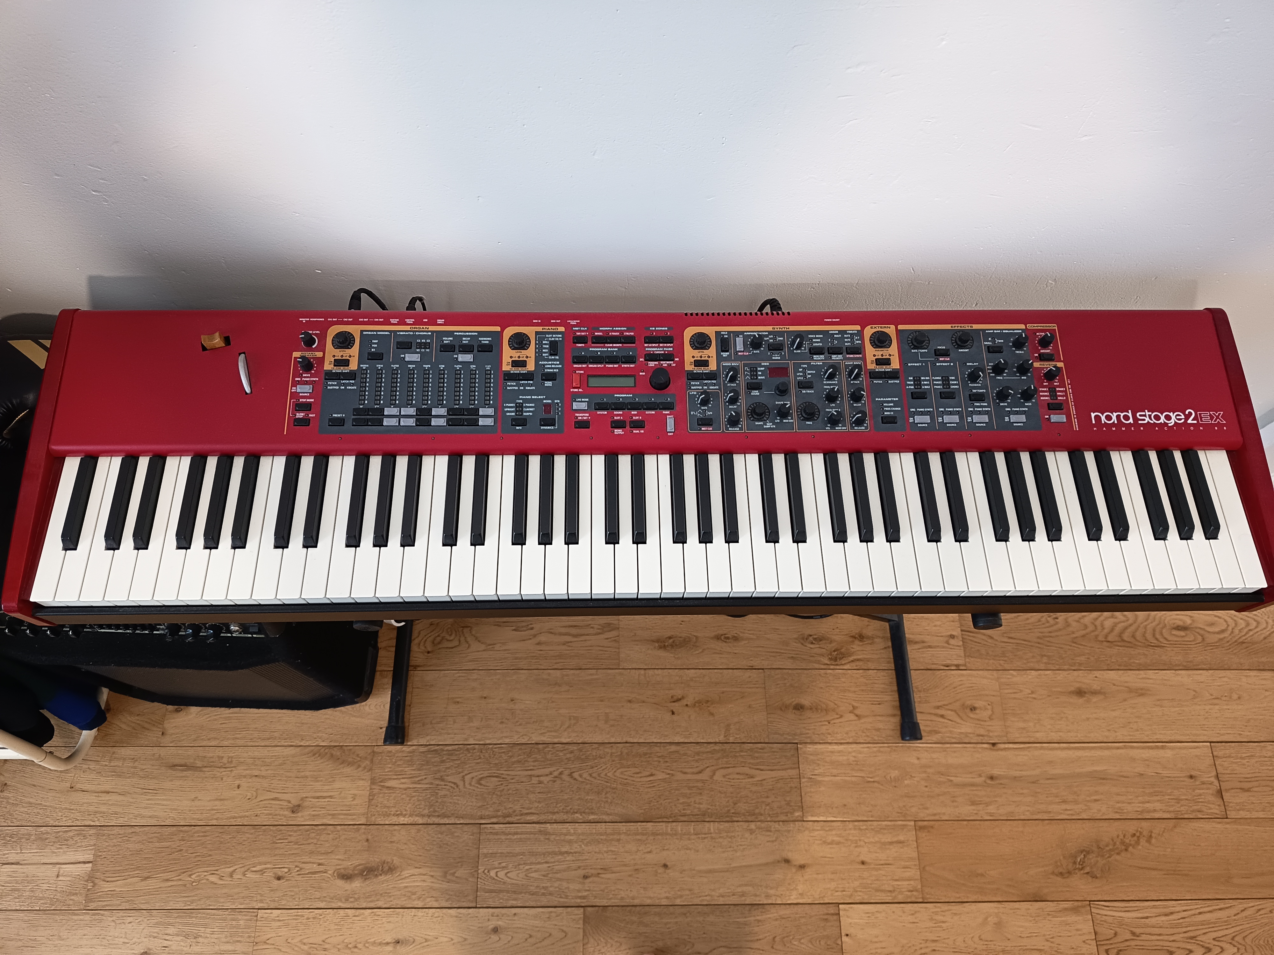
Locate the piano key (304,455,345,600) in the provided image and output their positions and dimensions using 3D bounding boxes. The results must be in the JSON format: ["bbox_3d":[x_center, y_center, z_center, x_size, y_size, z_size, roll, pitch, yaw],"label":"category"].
[{"bbox_3d":[-0.317,0.051,0.899,0.023,0.020,0.151,0,67,-2],"label":"piano key"}]

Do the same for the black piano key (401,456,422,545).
[{"bbox_3d":[-0.230,0.022,0.897,0.013,0.013,0.098,0,67,-2],"label":"black piano key"}]

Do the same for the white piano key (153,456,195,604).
[{"bbox_3d":[-0.459,0.052,0.895,0.023,0.020,0.151,0,67,-2],"label":"white piano key"}]

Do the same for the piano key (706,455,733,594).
[{"bbox_3d":[0.082,0.049,0.922,0.023,0.021,0.151,0,67,-2],"label":"piano key"}]

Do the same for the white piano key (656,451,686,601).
[{"bbox_3d":[0.034,0.050,0.915,0.023,0.021,0.151,0,67,-2],"label":"white piano key"}]

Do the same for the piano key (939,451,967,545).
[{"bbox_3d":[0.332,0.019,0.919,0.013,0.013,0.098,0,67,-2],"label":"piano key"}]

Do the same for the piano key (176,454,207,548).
[{"bbox_3d":[-0.453,0.024,0.895,0.013,0.013,0.099,0,67,-2],"label":"piano key"}]

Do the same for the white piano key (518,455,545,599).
[{"bbox_3d":[-0.104,0.050,0.906,0.023,0.021,0.151,0,67,-2],"label":"white piano key"}]

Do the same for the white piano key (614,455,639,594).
[{"bbox_3d":[-0.011,0.050,0.909,0.023,0.021,0.151,0,67,-2],"label":"white piano key"}]

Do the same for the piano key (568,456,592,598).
[{"bbox_3d":[-0.058,0.049,0.907,0.023,0.020,0.151,0,67,-2],"label":"piano key"}]

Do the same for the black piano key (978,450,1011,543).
[{"bbox_3d":[0.373,0.018,0.917,0.013,0.013,0.098,0,67,-2],"label":"black piano key"}]

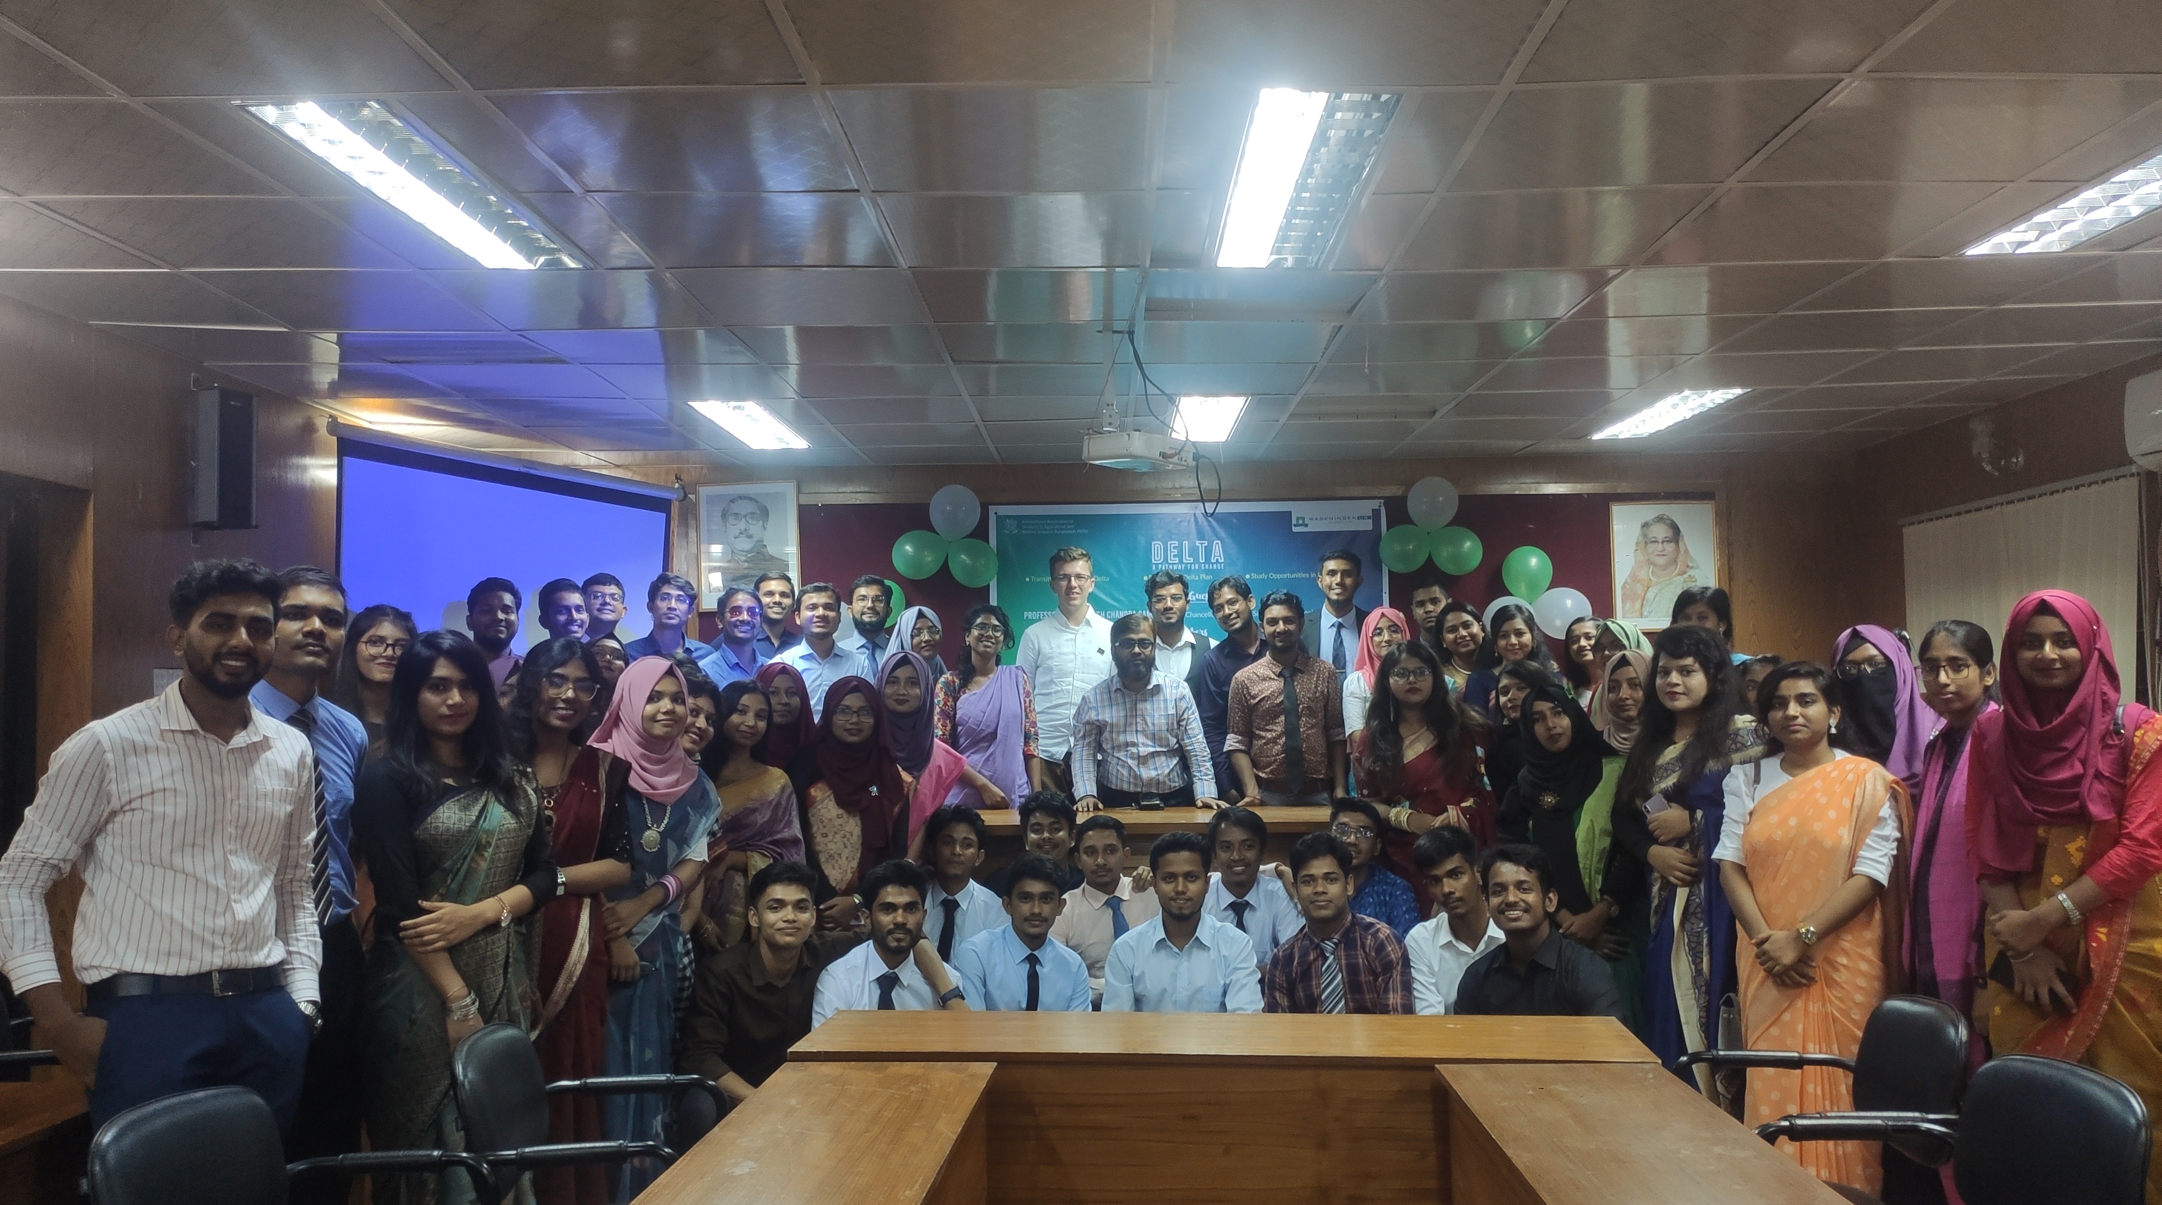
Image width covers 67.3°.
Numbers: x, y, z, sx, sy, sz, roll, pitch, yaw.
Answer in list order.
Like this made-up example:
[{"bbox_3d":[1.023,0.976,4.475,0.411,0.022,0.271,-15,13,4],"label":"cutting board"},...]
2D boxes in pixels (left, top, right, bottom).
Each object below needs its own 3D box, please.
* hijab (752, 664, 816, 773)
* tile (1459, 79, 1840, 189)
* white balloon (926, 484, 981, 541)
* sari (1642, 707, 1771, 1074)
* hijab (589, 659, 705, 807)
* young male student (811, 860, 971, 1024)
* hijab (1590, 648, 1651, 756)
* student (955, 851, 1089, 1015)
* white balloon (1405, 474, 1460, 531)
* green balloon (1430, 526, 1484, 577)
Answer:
[{"bbox_3d":[-1.115,0.449,6.127,0.280,0.460,0.280,0,-3,-6],"label":"hijab"},{"bbox_3d":[1.047,-0.899,3.115,0.600,0.020,0.600,0,-3,1],"label":"tile"},{"bbox_3d":[-0.573,-0.408,7.400,0.236,0.260,0.236,0,-3,0],"label":"white balloon"},{"bbox_3d":[1.581,0.976,4.126,0.440,1.370,0.360,-2,-3,23],"label":"sari"},{"bbox_3d":[-1.234,0.362,4.580,0.280,0.420,0.290,2,-4,-30],"label":"hijab"},{"bbox_3d":[-0.483,1.156,4.071,0.480,1.030,0.580,0,-3,-3],"label":"young male student"},{"bbox_3d":[1.773,0.326,5.290,0.250,0.360,0.260,-1,-3,14],"label":"hijab"},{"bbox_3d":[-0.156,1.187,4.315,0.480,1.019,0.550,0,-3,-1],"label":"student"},{"bbox_3d":[1.592,-0.444,7.340,0.235,0.255,0.235,0,-3,0],"label":"white balloon"},{"bbox_3d":[1.696,-0.231,7.330,0.240,0.235,0.235,0,-3,0],"label":"green balloon"}]

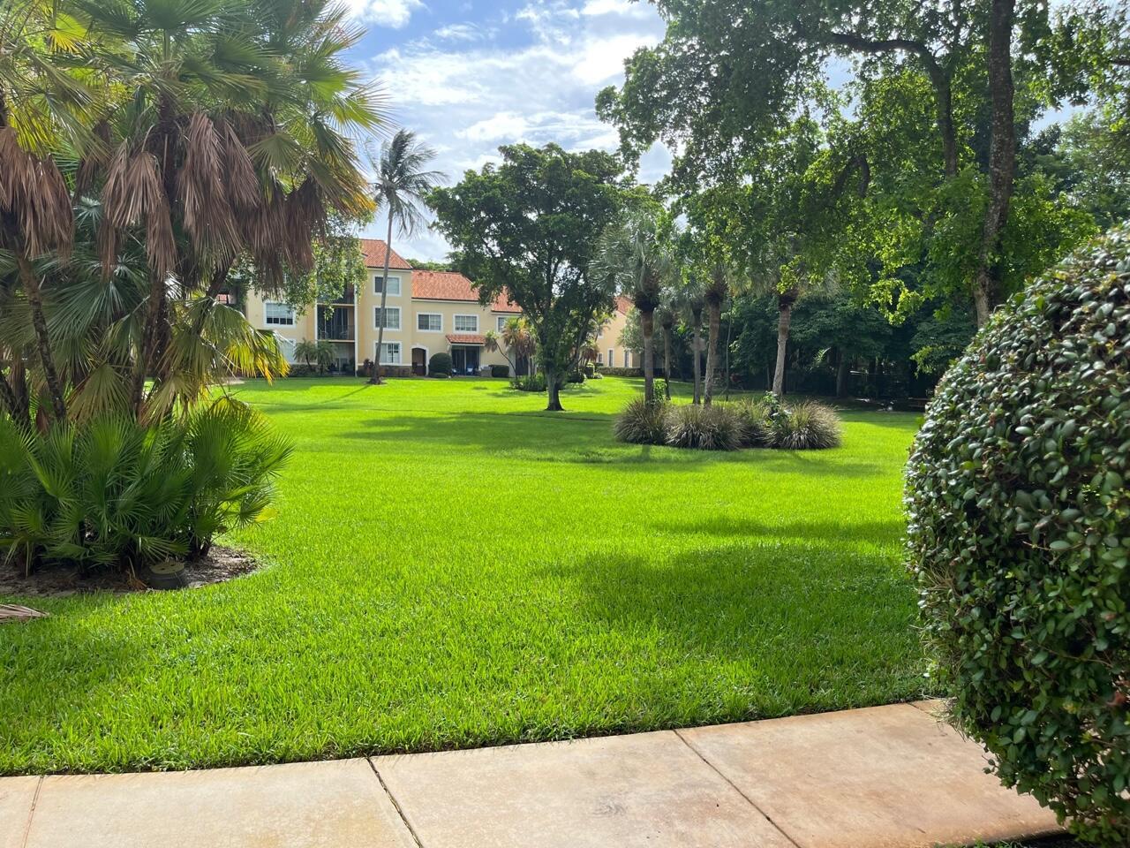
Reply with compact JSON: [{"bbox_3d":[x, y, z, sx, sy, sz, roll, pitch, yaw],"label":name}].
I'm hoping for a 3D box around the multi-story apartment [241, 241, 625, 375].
[{"bbox_3d":[-10.800,-9.800,74.000,32.500,11.300,12.000,-1,4,-21],"label":"multi-story apartment"}]

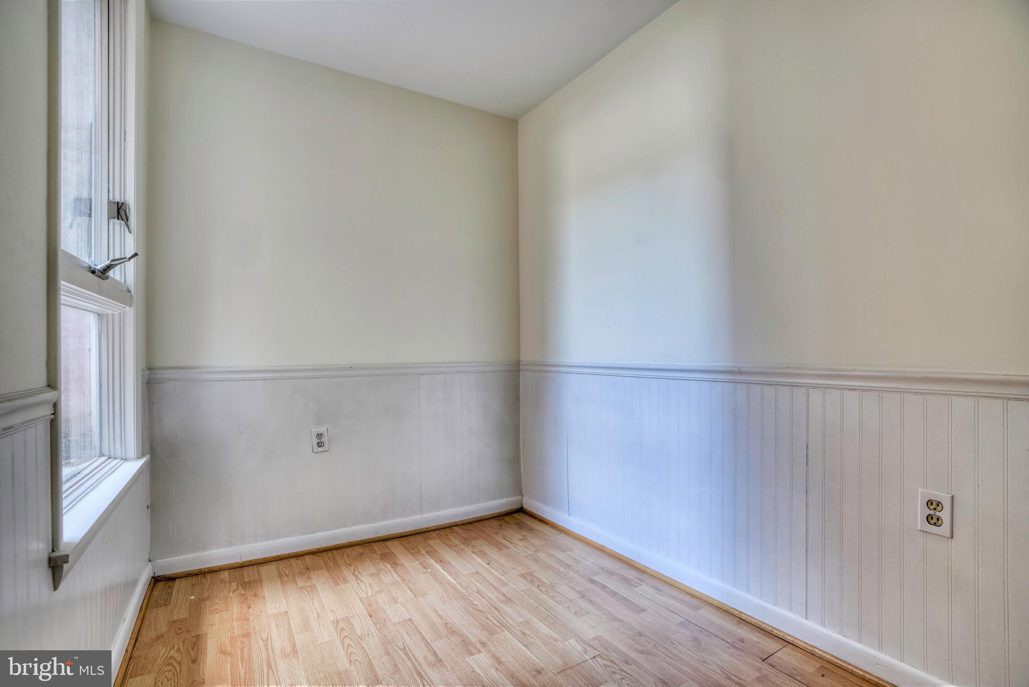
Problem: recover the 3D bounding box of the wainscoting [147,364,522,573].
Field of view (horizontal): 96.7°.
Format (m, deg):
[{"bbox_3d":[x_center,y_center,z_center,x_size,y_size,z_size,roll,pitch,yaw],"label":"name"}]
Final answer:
[{"bbox_3d":[-0.758,0.556,2.389,1.831,0.894,0.050,0,-1,-28],"label":"wainscoting"}]

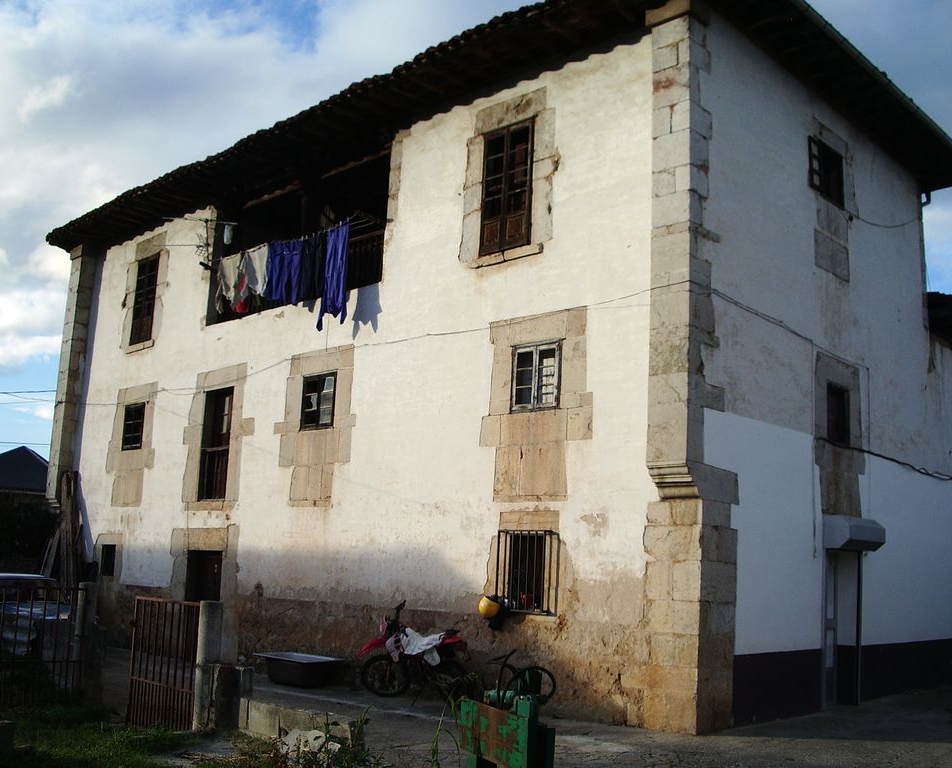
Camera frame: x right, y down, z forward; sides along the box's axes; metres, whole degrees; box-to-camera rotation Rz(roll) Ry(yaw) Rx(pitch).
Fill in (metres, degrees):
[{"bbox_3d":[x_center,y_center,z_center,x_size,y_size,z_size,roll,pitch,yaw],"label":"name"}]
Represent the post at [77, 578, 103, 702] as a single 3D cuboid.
[{"bbox_3d":[-4.181,2.796,11.200,0.140,1.300,0.140,-8,-14,44],"label":"post"}]

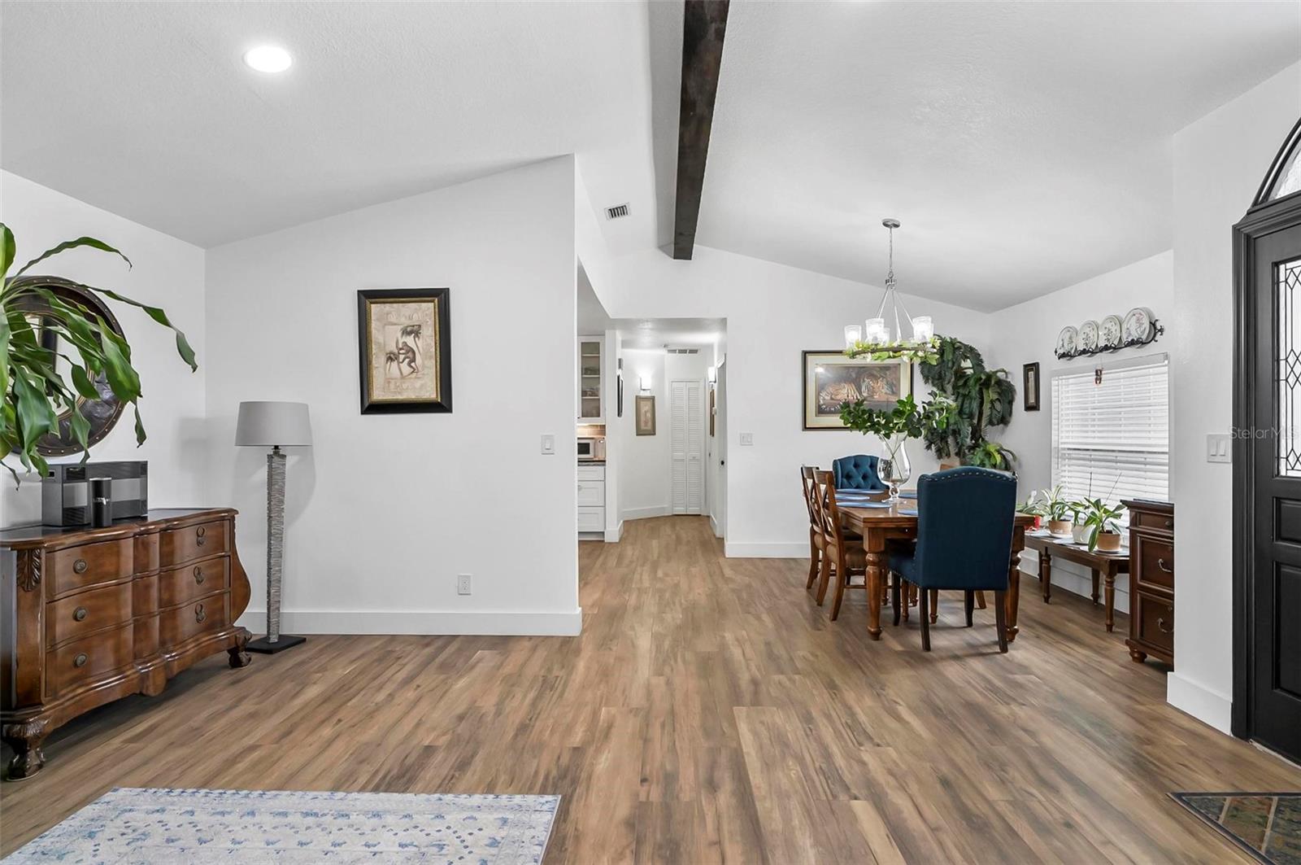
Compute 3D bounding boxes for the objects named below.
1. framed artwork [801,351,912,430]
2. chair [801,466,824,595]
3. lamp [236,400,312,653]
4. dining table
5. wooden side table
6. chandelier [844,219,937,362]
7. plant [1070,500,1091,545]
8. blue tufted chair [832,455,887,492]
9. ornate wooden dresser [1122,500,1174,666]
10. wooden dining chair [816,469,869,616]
[{"bbox_3d":[2.076,-0.421,6.506,1.114,0.803,0.040,0,0,1],"label":"framed artwork"},{"bbox_3d":[1.485,0.758,5.003,0.562,0.994,0.472,0,0,1],"label":"chair"},{"bbox_3d":[-2.244,0.537,3.875,0.402,1.436,0.402,0,0,9],"label":"lamp"},{"bbox_3d":[1.800,0.885,4.800,1.035,0.760,1.770,0,0,0],"label":"dining table"},{"bbox_3d":[3.089,1.019,4.701,0.492,0.472,1.536,0,0,1],"label":"wooden side table"},{"bbox_3d":[1.798,-1.054,4.869,0.653,1.094,0.653,0,0,1],"label":"chandelier"},{"bbox_3d":[3.037,0.631,4.550,0.210,0.310,0.210,0,0,0],"label":"plant"},{"bbox_3d":[1.985,0.738,5.800,0.570,1.050,0.660,0,0,0],"label":"blue tufted chair"},{"bbox_3d":[2.948,0.818,3.319,0.582,0.874,0.632,0,0,-2],"label":"ornate wooden dresser"},{"bbox_3d":[1.475,0.766,4.575,0.570,1.000,0.470,0,0,0],"label":"wooden dining chair"}]

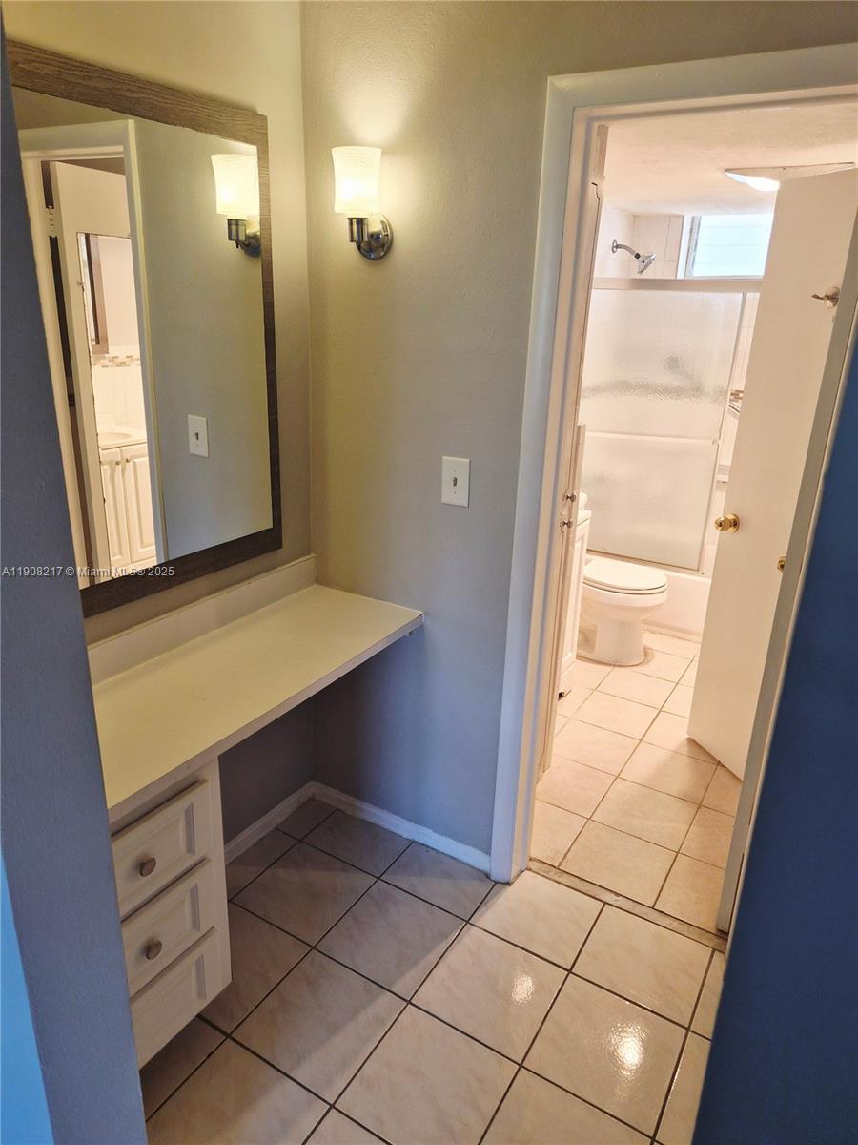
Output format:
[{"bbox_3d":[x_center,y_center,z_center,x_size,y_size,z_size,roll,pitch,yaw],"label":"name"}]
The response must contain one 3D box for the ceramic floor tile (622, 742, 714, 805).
[{"bbox_3d":[0.909,0.756,2.885,0.296,0.010,0.296,14,23,28],"label":"ceramic floor tile"}]

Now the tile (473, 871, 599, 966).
[{"bbox_3d":[0.316,0.984,2.189,0.301,0.010,0.284,14,23,28],"label":"tile"}]

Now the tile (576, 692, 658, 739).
[{"bbox_3d":[0.814,0.619,3.297,0.299,0.010,0.297,13,23,29],"label":"tile"}]

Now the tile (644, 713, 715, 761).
[{"bbox_3d":[1.073,0.681,3.152,0.299,0.010,0.297,13,23,29],"label":"tile"}]

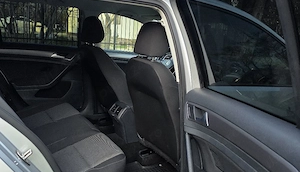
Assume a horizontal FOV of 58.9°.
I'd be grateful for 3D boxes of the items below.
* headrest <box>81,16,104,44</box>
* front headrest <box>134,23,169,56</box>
[{"bbox_3d":[-0.460,-0.448,2.136,0.120,0.200,0.265,-9,14,-30],"label":"headrest"},{"bbox_3d":[0.012,-0.282,1.614,0.120,0.200,0.265,-9,14,-30],"label":"front headrest"}]

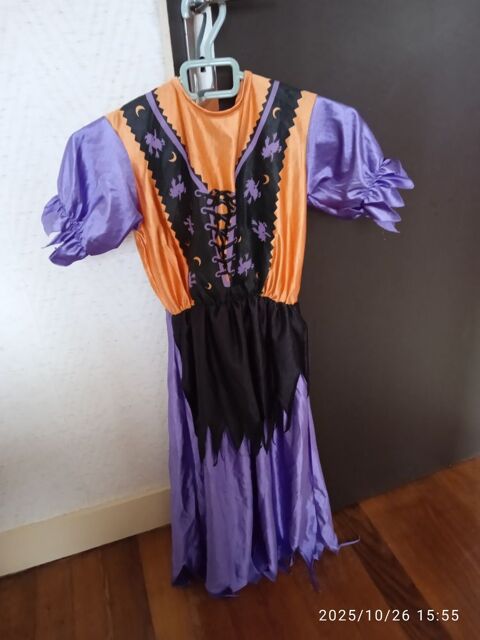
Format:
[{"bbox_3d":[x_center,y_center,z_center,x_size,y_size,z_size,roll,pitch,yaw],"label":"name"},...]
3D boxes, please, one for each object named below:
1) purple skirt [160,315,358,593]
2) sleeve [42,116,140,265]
[{"bbox_3d":[0.019,0.251,0.922,0.345,0.600,0.145,-8,29,-8],"label":"purple skirt"},{"bbox_3d":[-0.194,-0.160,0.658,0.137,0.183,0.085,-11,29,-13],"label":"sleeve"}]

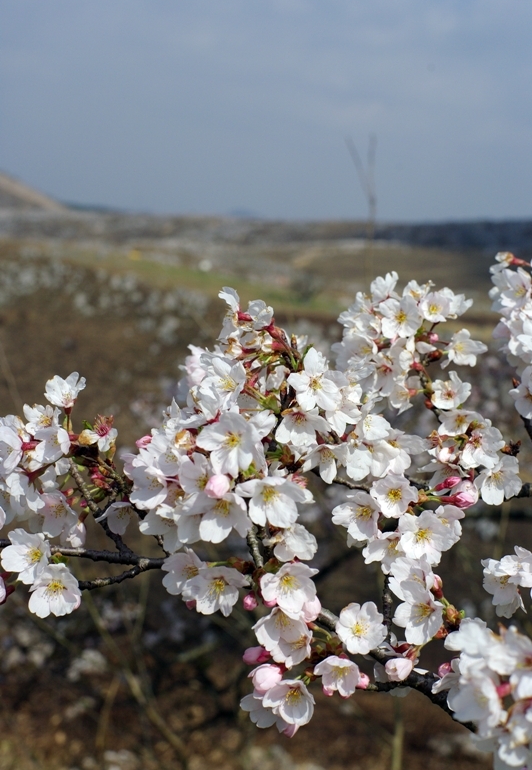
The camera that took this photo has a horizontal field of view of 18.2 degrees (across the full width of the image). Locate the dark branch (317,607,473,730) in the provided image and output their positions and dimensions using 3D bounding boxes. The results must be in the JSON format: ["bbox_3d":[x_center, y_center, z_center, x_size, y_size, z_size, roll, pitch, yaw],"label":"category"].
[{"bbox_3d":[0.078,0.170,1.000,0.094,0.073,0.050,0,6,-3],"label":"dark branch"}]

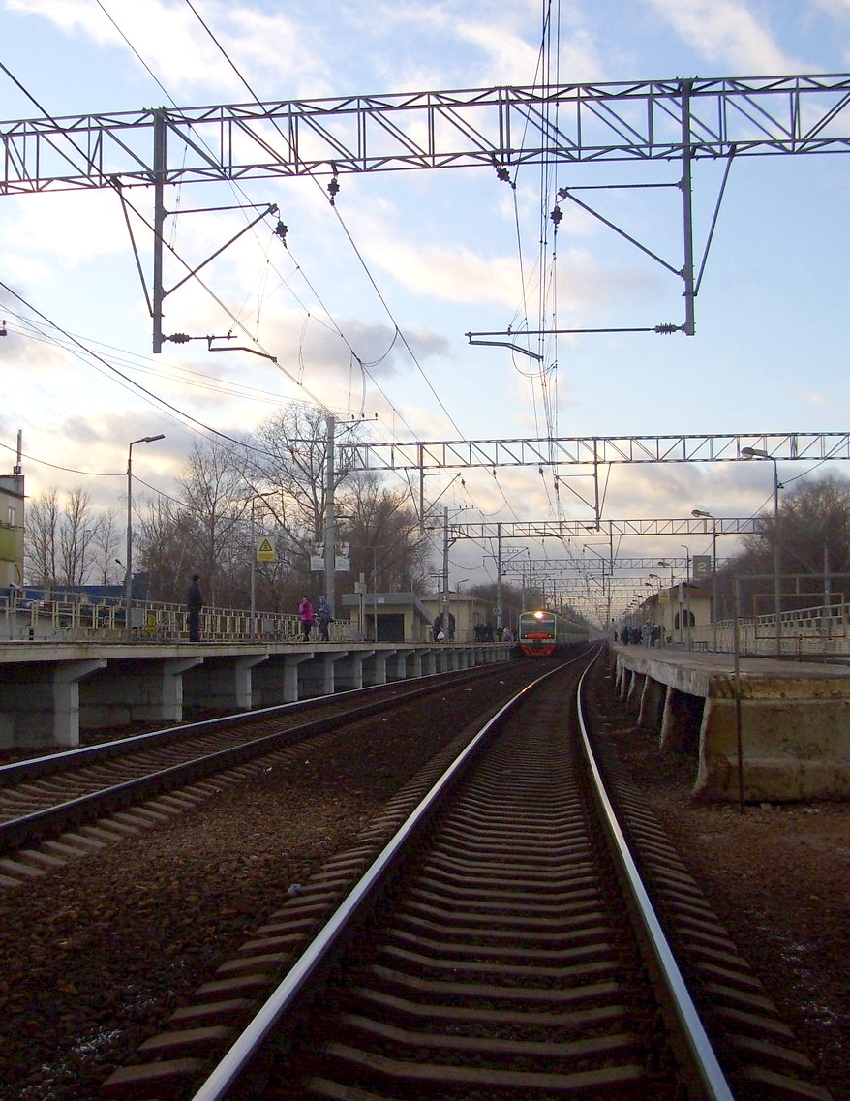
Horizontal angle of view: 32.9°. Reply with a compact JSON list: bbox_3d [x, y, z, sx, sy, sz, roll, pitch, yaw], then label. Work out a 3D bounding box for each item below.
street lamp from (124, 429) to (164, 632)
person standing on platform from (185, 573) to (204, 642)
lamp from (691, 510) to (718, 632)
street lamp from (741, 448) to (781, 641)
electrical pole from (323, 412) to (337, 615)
[{"bbox_3d":[-6.563,-0.263,33.887,0.930,4.982,0.250,0,-4,5],"label":"street lamp"},{"bbox_3d":[-5.976,1.500,37.381,0.420,1.753,0.520,1,-4,-9],"label":"person standing on platform"},{"bbox_3d":[9.381,1.046,48.533,0.920,4.774,0.300,0,-4,6],"label":"lamp"},{"bbox_3d":[7.683,0.033,32.966,0.920,4.792,0.300,0,-4,5],"label":"street lamp"},{"bbox_3d":[-4.643,-0.656,71.189,0.460,11.863,0.460,0,-4,0],"label":"electrical pole"}]

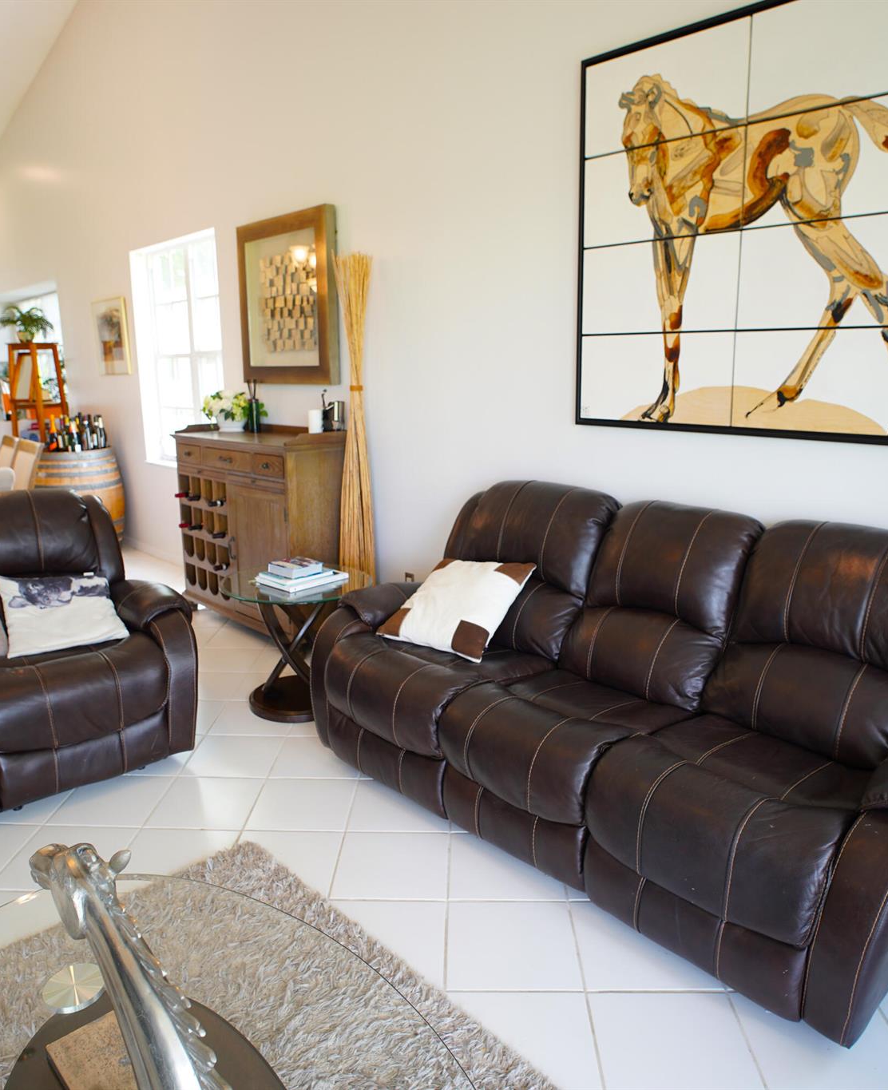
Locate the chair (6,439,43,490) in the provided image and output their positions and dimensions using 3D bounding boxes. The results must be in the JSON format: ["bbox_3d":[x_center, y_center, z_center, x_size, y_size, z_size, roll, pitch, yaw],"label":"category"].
[{"bbox_3d":[-3.289,-0.249,5.426,0.480,1.000,0.600,13,19,42],"label":"chair"}]

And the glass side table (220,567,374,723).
[{"bbox_3d":[-0.646,0.437,3.274,0.655,0.565,0.655,0,13,0],"label":"glass side table"}]

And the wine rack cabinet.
[{"bbox_3d":[-1.155,-0.124,4.486,1.250,1.200,0.440,13,19,42],"label":"wine rack cabinet"}]

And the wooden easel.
[{"bbox_3d":[-3.541,-0.869,6.464,0.680,1.750,0.600,0,13,0],"label":"wooden easel"}]

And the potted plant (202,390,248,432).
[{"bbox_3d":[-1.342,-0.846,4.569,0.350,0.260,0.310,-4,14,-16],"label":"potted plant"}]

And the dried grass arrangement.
[{"bbox_3d":[-0.415,-0.361,3.549,0.200,2.000,0.200,12,17,43],"label":"dried grass arrangement"}]

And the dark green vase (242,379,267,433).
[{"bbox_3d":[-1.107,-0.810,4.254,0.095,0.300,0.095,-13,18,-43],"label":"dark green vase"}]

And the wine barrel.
[{"bbox_3d":[-2.888,-0.277,5.705,0.690,0.920,0.690,12,17,43],"label":"wine barrel"}]

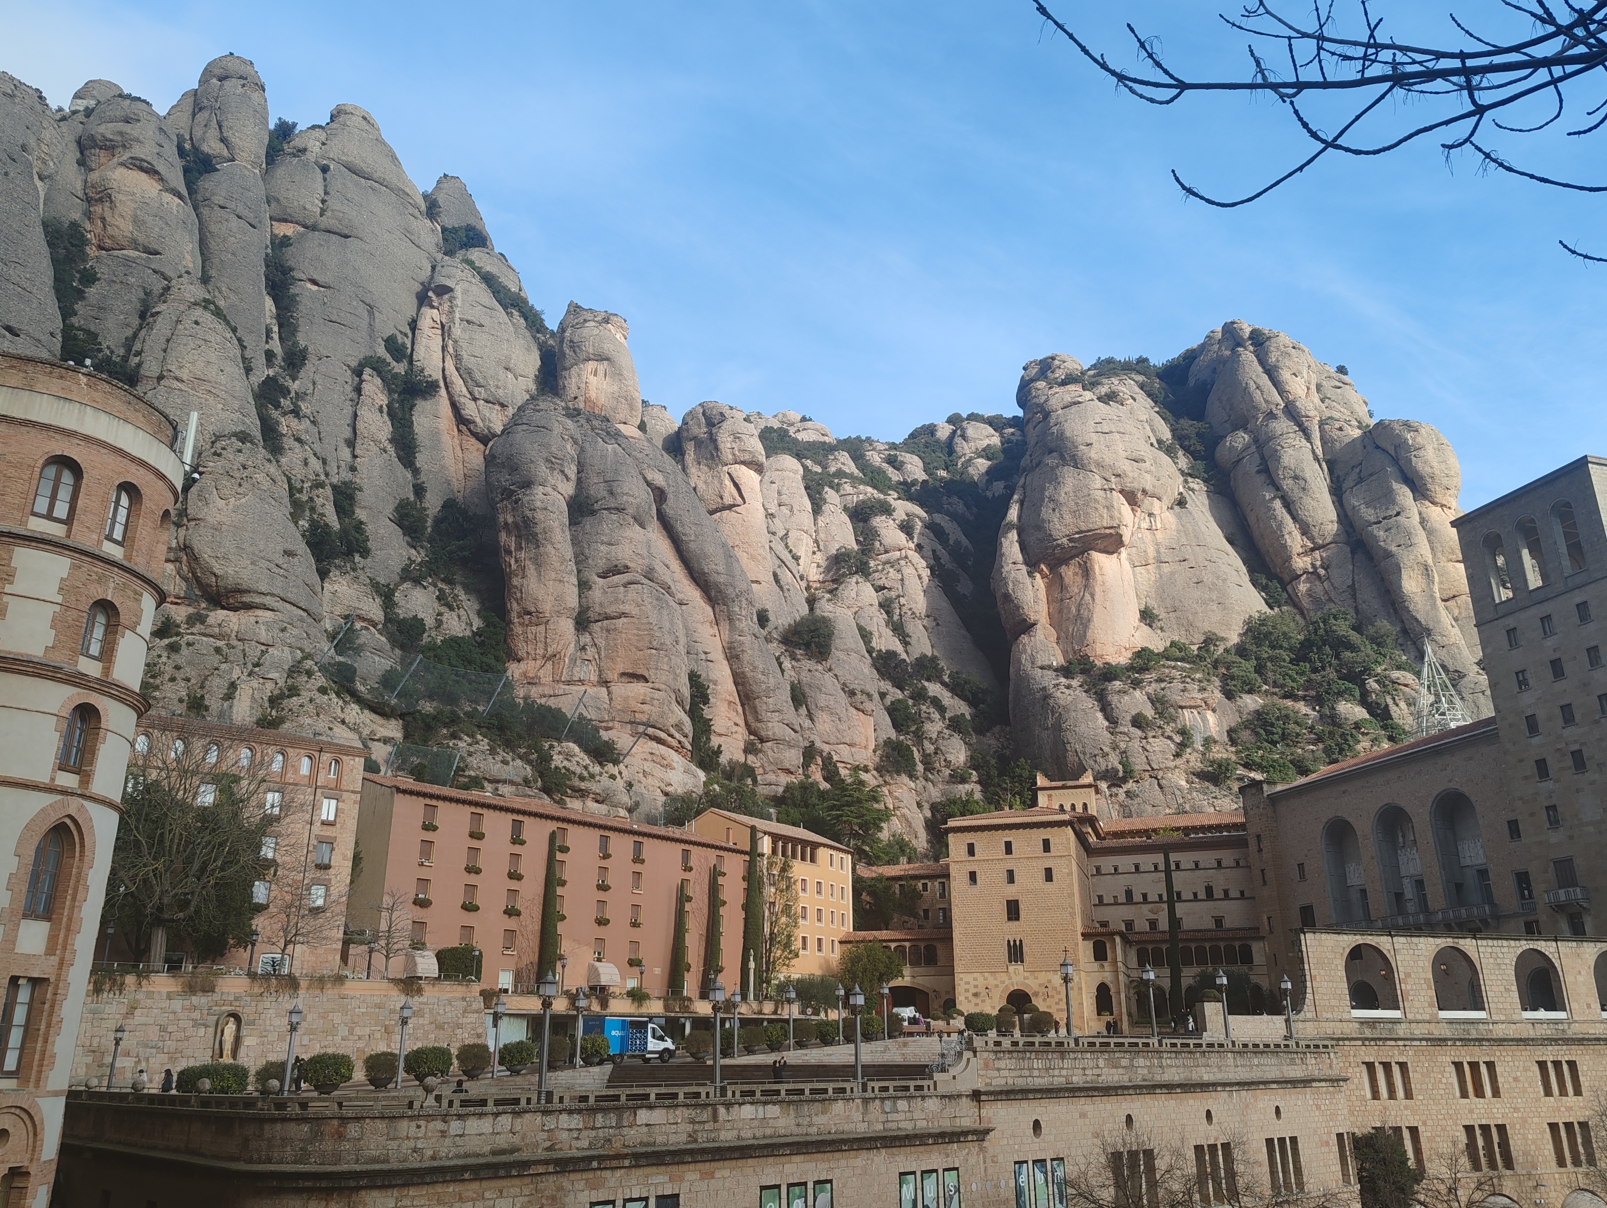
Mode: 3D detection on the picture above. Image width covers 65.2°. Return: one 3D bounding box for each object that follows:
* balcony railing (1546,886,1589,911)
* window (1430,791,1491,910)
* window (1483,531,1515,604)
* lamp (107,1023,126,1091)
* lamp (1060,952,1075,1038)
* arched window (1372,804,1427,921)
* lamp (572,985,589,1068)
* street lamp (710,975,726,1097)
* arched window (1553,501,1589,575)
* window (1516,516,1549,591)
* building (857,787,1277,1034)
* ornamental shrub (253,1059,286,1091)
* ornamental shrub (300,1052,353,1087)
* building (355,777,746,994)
[{"bbox_3d":[59.407,22.738,97.558,1.050,1.037,3.227,6,-21,-17],"label":"balcony railing"},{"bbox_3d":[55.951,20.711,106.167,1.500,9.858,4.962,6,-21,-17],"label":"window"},{"bbox_3d":[61.205,-3.264,109.871,1.000,6.400,2.300,7,-21,-19],"label":"window"},{"bbox_3d":[-38.841,25.853,70.877,0.520,4.200,0.520,-15,-25,34],"label":"lamp"},{"bbox_3d":[12.659,18.804,59.638,0.500,4.000,0.500,17,-26,-40],"label":"lamp"},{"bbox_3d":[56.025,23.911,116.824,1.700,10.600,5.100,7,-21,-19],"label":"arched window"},{"bbox_3d":[-12.153,22.968,68.268,0.500,4.310,0.500,-15,-24,35],"label":"lamp"},{"bbox_3d":[-3.186,16.112,46.781,0.520,4.200,0.520,17,-27,-40],"label":"street lamp"},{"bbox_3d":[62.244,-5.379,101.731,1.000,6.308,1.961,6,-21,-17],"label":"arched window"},{"bbox_3d":[62.373,-4.396,106.829,1.000,6.400,2.350,7,-21,-19],"label":"window"},{"bbox_3d":[27.426,31.777,133.465,39.695,27.019,24.000,-7,-21,17],"label":"building"},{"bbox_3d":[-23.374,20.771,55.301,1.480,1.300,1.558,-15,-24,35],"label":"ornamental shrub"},{"bbox_3d":[-21.491,21.007,56.763,2.148,1.495,2.261,-15,-24,35],"label":"ornamental shrub"},{"bbox_3d":[-22.967,28.076,116.390,11.500,16.693,44.647,-15,-24,35],"label":"building"}]

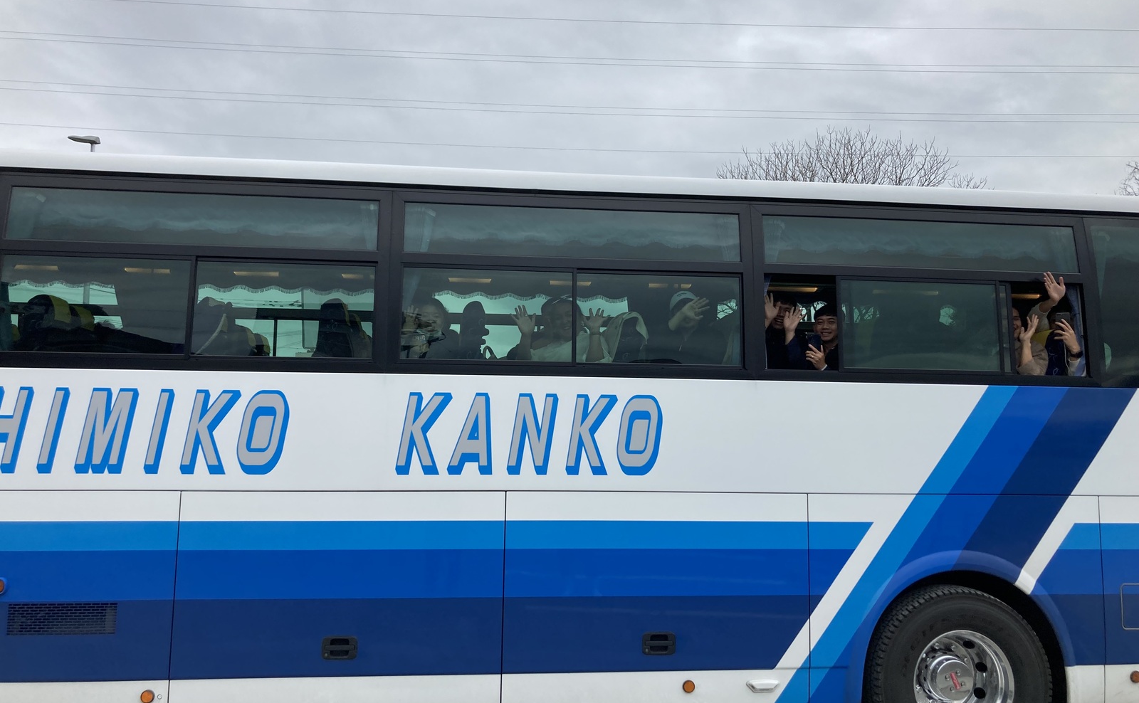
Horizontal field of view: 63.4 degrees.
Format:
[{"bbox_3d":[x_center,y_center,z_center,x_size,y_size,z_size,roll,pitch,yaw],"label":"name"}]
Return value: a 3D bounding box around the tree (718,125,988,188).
[{"bbox_3d":[4.489,-0.052,14.452,5.600,7.206,5.600,-1,-8,17],"label":"tree"}]

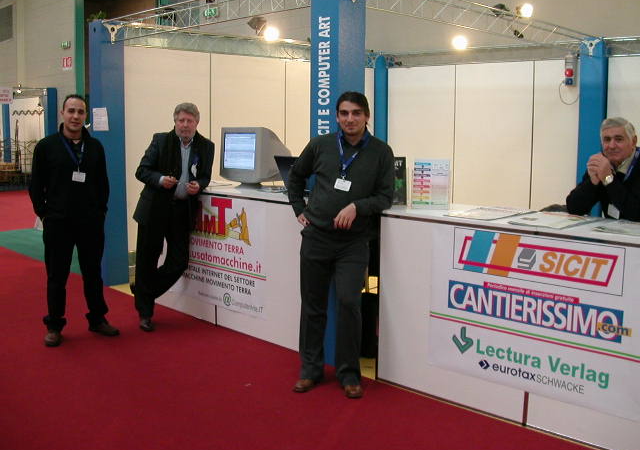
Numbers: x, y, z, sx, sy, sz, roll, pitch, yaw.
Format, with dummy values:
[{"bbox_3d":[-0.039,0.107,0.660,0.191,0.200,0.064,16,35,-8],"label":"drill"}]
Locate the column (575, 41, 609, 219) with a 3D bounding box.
[{"bbox_3d":[2.846,-0.733,7.223,0.240,2.493,0.240,8,11,44],"label":"column"}]

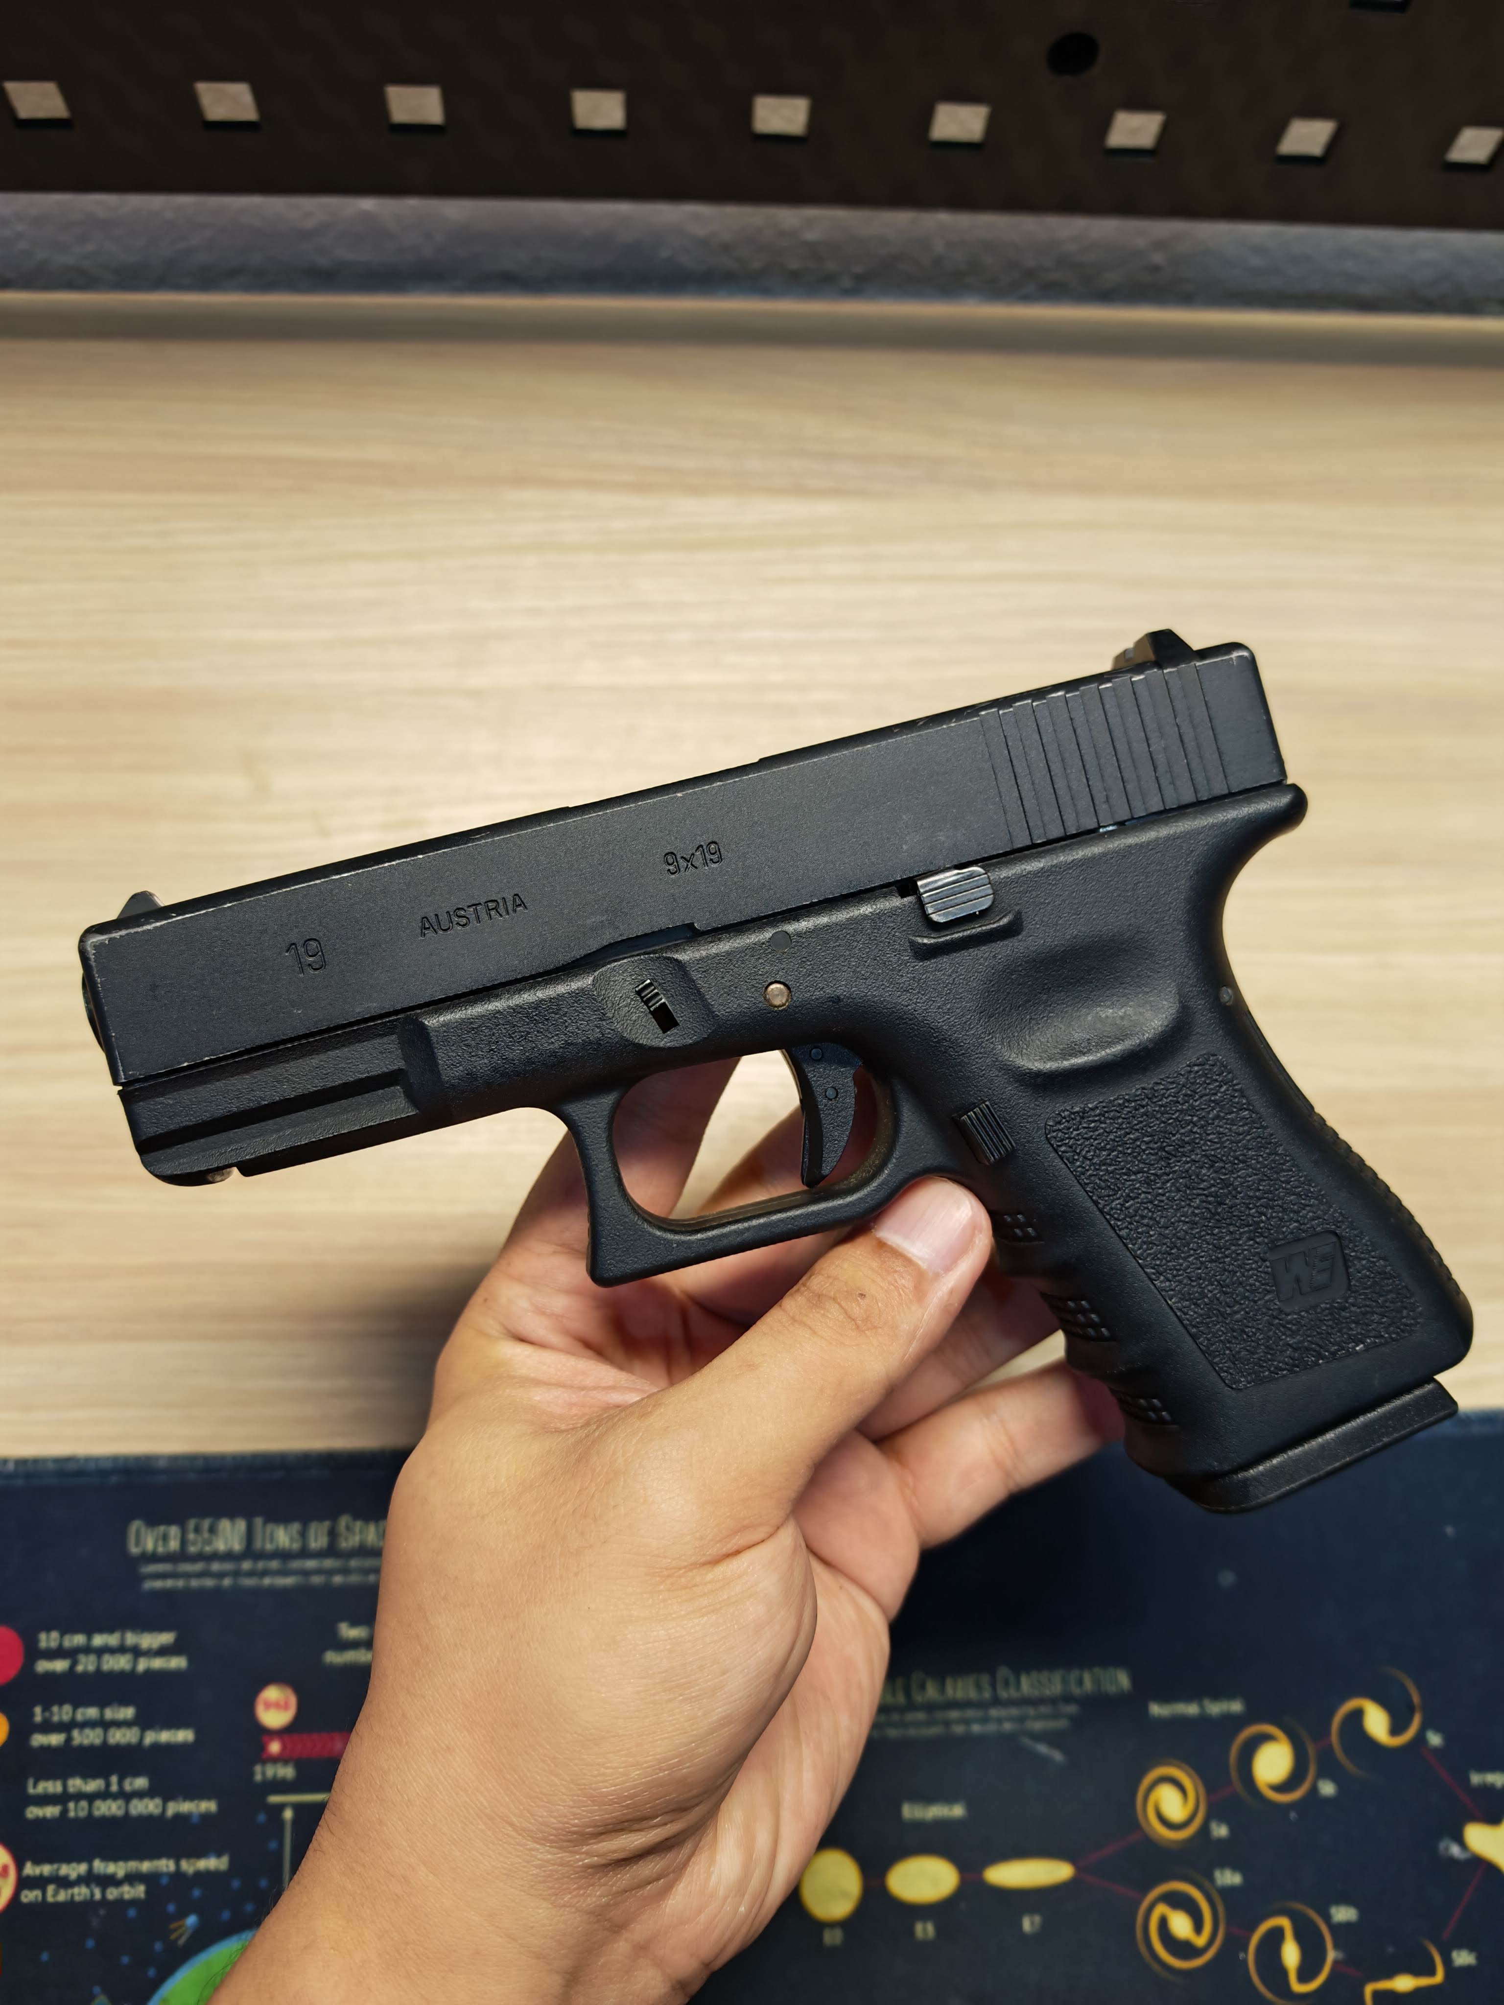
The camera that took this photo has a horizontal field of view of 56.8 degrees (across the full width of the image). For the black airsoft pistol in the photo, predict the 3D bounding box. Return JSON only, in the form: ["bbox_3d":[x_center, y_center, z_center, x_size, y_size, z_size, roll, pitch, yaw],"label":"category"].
[{"bbox_3d":[0.008,0.025,0.211,0.186,0.031,0.131,-15,90,-5],"label":"black airsoft pistol"}]

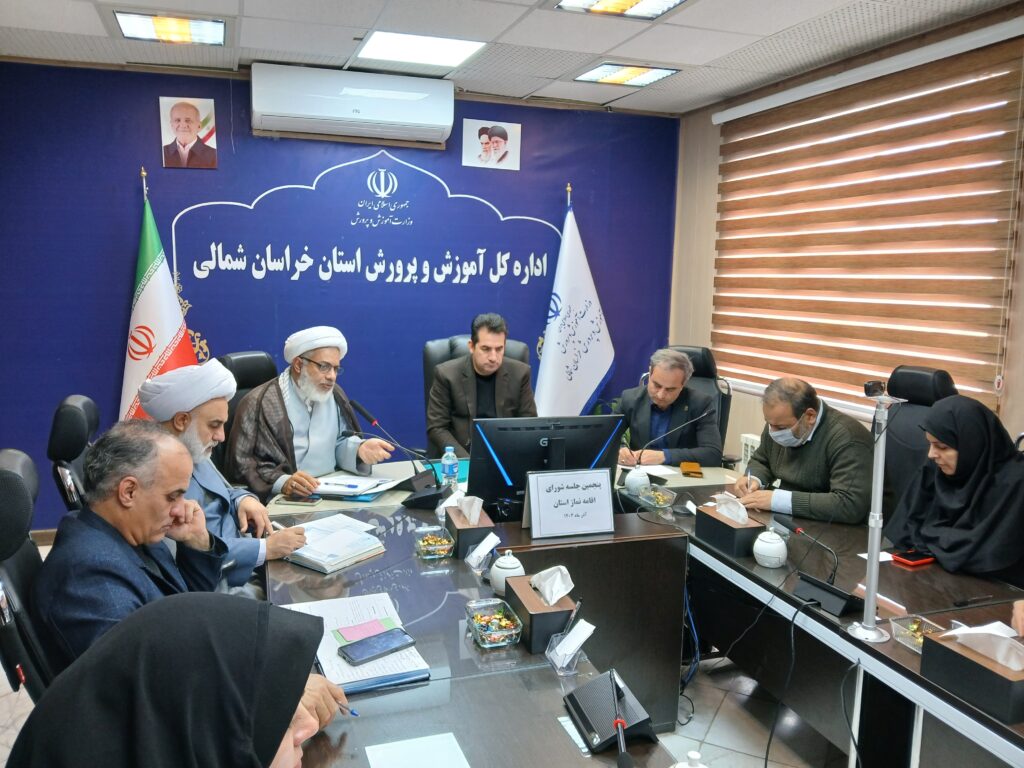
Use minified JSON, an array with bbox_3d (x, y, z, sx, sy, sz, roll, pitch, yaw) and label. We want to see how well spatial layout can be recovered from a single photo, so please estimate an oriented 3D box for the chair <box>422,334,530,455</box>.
[{"bbox_3d":[-0.182,0.394,4.060,0.670,1.280,0.700,-3,9,-20],"label":"chair"}]

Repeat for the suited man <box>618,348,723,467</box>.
[{"bbox_3d":[0.815,0.465,4.009,0.560,1.280,0.740,3,9,19],"label":"suited man"}]

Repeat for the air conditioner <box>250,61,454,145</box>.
[{"bbox_3d":[-0.944,-1.707,4.702,1.190,0.350,0.250,-3,9,-20],"label":"air conditioner"}]

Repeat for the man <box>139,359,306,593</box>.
[{"bbox_3d":[-0.916,0.629,2.502,0.780,1.390,0.580,-1,9,-7],"label":"man"}]

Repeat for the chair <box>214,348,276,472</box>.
[{"bbox_3d":[-1.233,0.506,3.756,0.640,1.260,0.660,-6,10,-34],"label":"chair"}]

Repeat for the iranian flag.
[{"bbox_3d":[-2.098,-0.205,4.575,0.480,1.740,0.290,-3,9,-20],"label":"iranian flag"}]

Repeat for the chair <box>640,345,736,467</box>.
[{"bbox_3d":[0.879,0.439,3.933,0.640,1.240,0.660,3,9,16],"label":"chair"}]

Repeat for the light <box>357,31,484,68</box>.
[{"bbox_3d":[-0.503,-1.820,4.181,0.580,0.050,0.540,-3,9,-20],"label":"light"}]

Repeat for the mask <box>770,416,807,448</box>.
[{"bbox_3d":[1.097,0.196,3.050,0.090,0.105,0.135,-42,27,-20],"label":"mask"}]

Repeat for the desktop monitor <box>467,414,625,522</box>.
[{"bbox_3d":[0.118,0.302,2.758,0.555,0.390,0.200,-3,9,-20],"label":"desktop monitor"}]

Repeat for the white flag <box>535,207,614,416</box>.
[{"bbox_3d":[0.448,-0.357,5.505,0.510,1.760,0.290,-3,9,-20],"label":"white flag"}]

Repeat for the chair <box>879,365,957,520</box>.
[{"bbox_3d":[1.429,0.561,3.111,0.660,1.240,0.640,-5,10,-33],"label":"chair"}]

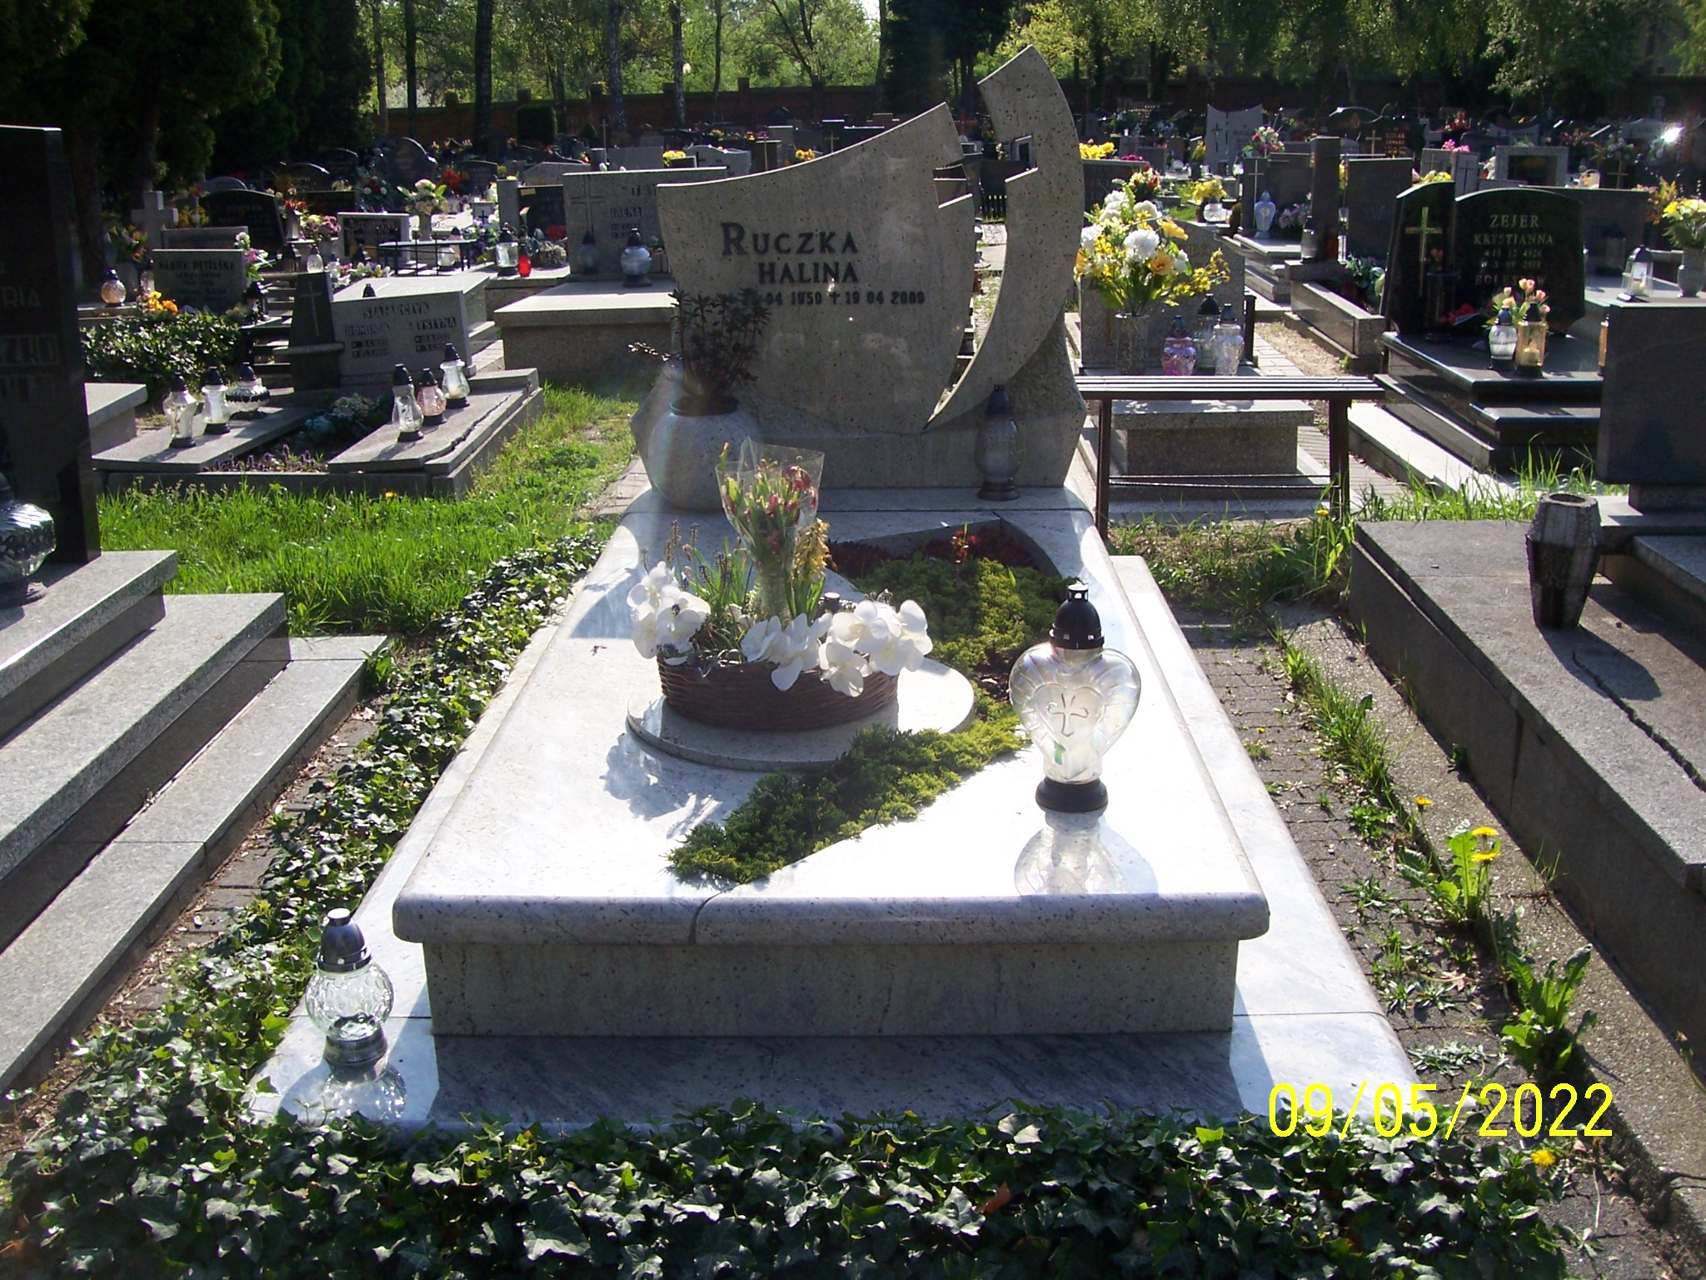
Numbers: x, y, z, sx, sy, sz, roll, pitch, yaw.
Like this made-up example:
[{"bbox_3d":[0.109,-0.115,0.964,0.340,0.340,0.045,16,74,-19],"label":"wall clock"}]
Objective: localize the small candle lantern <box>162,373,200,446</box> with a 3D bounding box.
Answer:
[{"bbox_3d":[-2.167,-0.741,5.400,0.113,0.227,0.113,-1,18,0],"label":"small candle lantern"}]

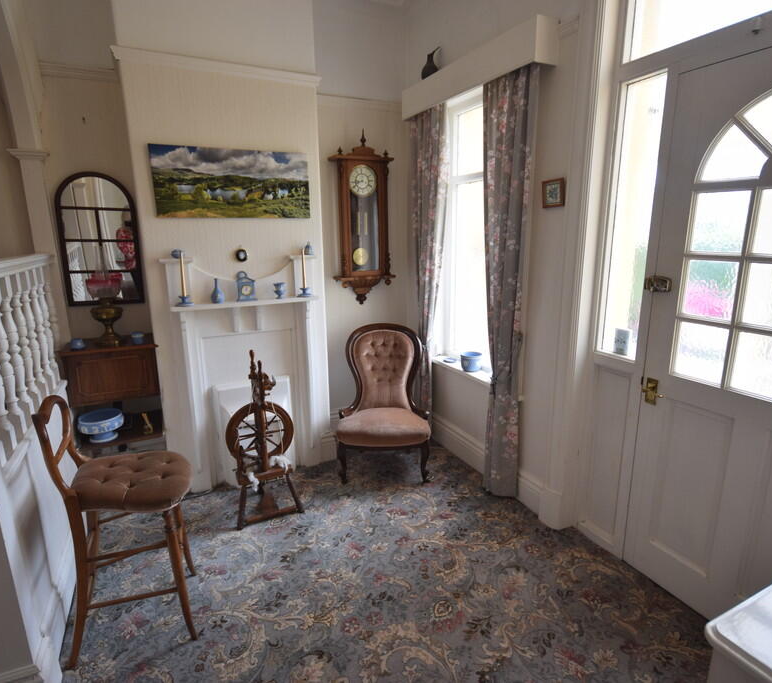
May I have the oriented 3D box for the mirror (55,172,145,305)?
[{"bbox_3d":[-1.626,-0.579,2.594,0.395,0.730,0.030,-7,14,-25],"label":"mirror"}]

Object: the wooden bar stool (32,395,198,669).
[{"bbox_3d":[-0.974,0.647,1.775,0.470,0.970,0.420,-4,13,-15],"label":"wooden bar stool"}]

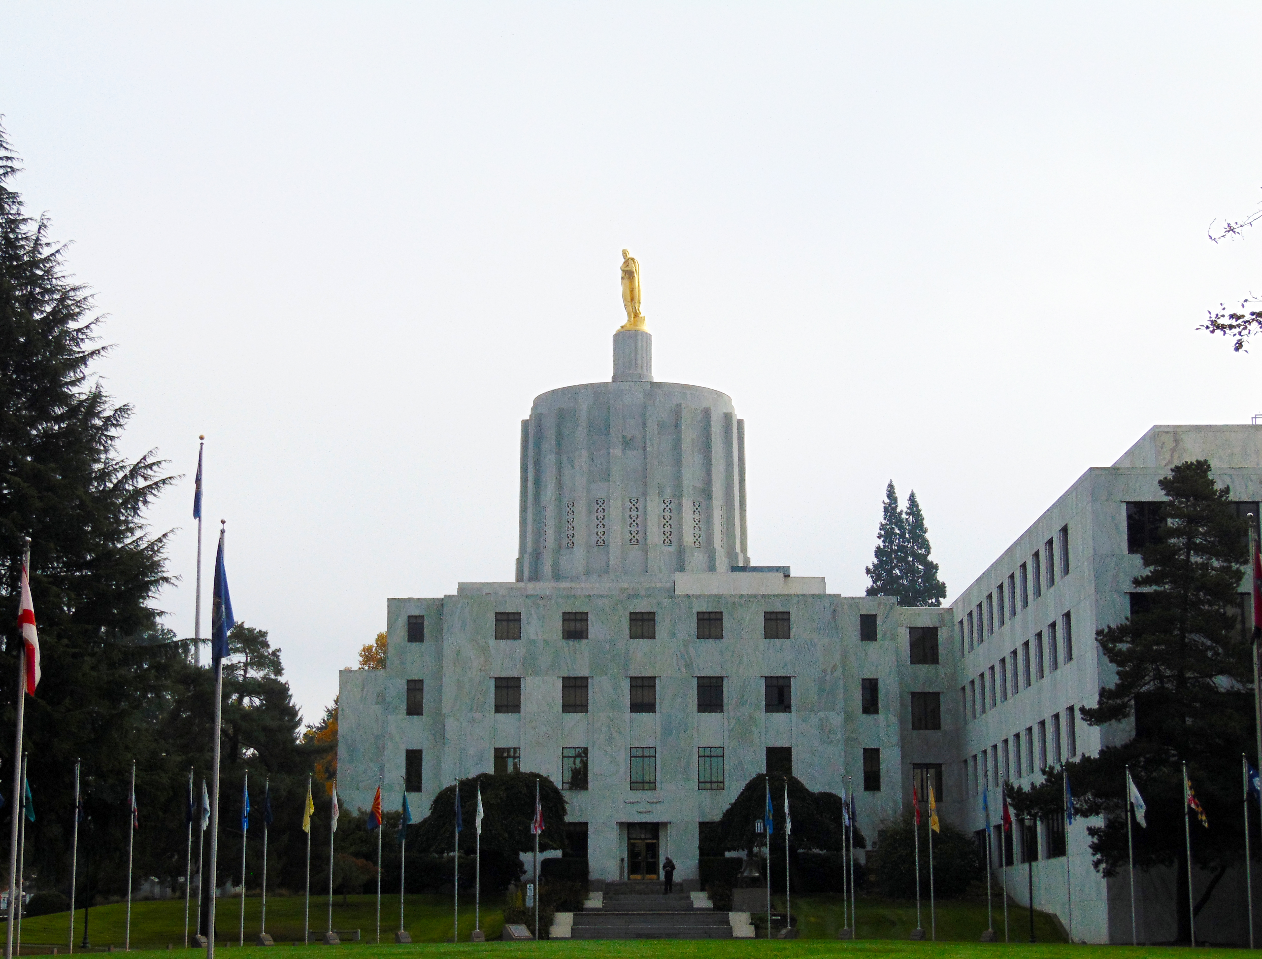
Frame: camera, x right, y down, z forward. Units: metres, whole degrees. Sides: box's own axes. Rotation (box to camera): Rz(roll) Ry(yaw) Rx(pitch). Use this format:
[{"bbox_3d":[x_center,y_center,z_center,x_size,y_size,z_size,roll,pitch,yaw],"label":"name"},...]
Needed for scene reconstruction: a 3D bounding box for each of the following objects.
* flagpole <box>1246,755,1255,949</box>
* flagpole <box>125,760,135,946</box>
[{"bbox_3d":[19.873,11.961,84.351,0.100,6.200,0.100,0,-10,0],"label":"flagpole"},{"bbox_3d":[-16.452,12.361,86.277,0.100,6.200,0.100,0,-10,0],"label":"flagpole"}]

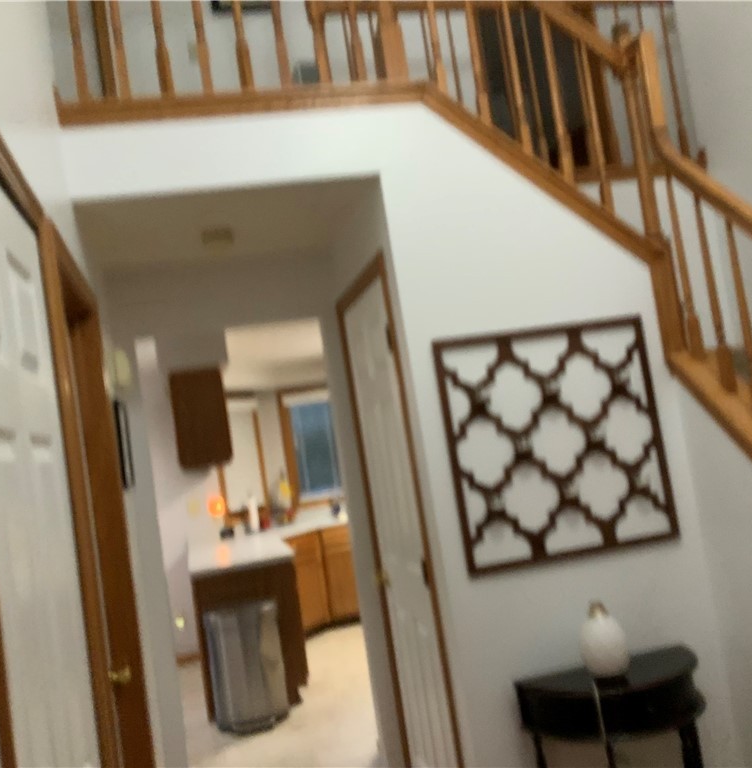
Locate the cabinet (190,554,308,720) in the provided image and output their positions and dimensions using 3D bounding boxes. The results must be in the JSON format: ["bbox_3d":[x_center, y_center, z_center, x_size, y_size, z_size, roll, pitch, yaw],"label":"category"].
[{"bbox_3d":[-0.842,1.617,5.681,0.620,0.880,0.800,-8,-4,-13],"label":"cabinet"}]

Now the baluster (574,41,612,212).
[{"bbox_3d":[0.762,-0.898,2.985,0.034,0.620,0.034,-8,-4,-13],"label":"baluster"}]

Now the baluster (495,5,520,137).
[{"bbox_3d":[0.643,-1.425,4.094,0.033,0.770,0.033,-8,-4,-13],"label":"baluster"}]

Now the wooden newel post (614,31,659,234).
[{"bbox_3d":[0.905,-0.877,2.973,0.043,0.750,0.043,-8,-4,-13],"label":"wooden newel post"}]

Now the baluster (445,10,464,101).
[{"bbox_3d":[0.397,-1.381,4.027,0.033,0.780,0.033,-8,-5,-13],"label":"baluster"}]

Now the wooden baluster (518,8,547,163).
[{"bbox_3d":[0.771,-1.428,4.122,0.033,0.790,0.033,-8,-4,-13],"label":"wooden baluster"}]

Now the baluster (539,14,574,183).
[{"bbox_3d":[0.634,-0.986,2.999,0.033,0.655,0.033,-8,-5,-13],"label":"baluster"}]

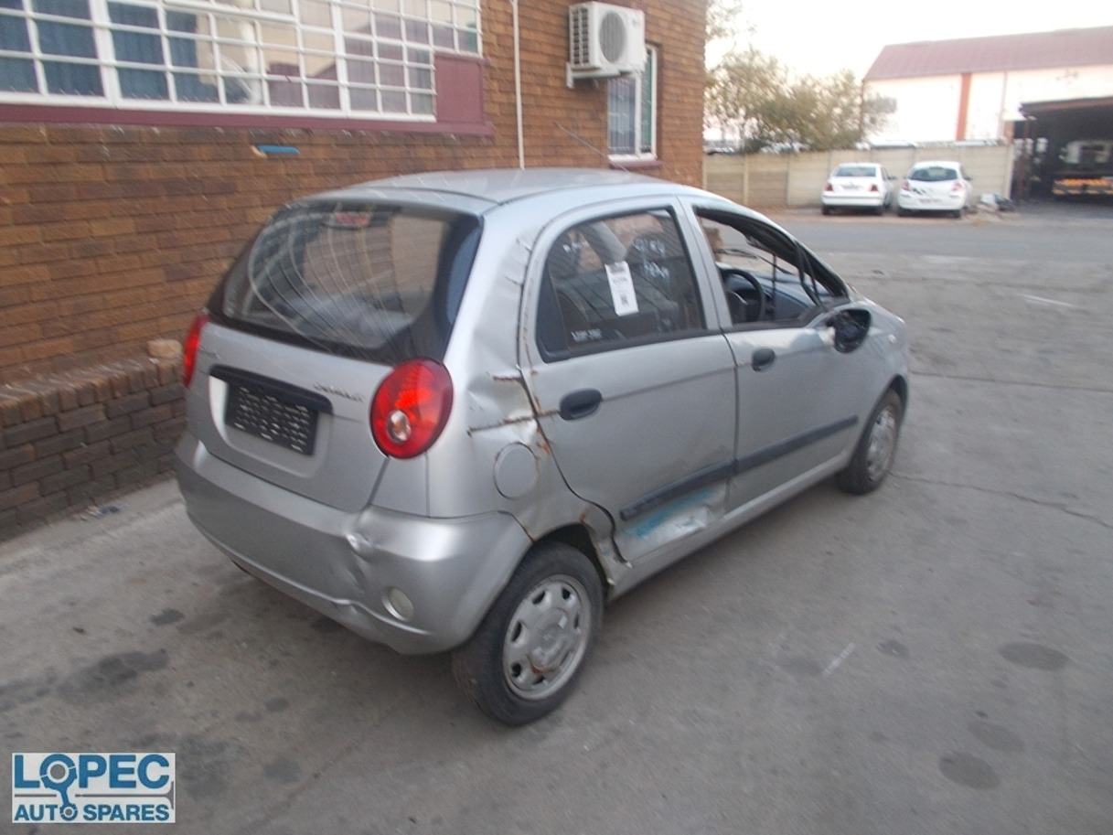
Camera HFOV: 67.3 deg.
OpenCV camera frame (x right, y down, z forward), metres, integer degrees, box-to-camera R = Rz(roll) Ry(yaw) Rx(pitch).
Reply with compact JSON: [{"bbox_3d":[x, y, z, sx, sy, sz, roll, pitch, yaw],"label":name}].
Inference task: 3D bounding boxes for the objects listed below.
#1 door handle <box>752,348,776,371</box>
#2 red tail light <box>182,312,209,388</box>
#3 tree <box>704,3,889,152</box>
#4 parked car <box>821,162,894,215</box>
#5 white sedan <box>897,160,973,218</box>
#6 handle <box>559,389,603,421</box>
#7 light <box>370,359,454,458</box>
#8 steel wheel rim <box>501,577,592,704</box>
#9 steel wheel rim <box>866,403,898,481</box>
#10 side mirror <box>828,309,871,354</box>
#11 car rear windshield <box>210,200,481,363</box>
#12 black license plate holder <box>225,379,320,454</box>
[{"bbox_3d":[0.748,-0.212,3.009,0.045,0.075,0.165,13,21,41],"label":"door handle"},{"bbox_3d":[-1.187,-0.216,2.761,0.125,0.240,0.210,-11,19,-32],"label":"red tail light"},{"bbox_3d":[10.738,-14.313,37.321,8.500,8.000,7.500,3,18,15],"label":"tree"},{"bbox_3d":[9.091,-6.900,24.851,1.700,1.450,4.300,6,19,24],"label":"parked car"},{"bbox_3d":[10.447,-6.368,22.901,1.720,1.480,4.000,6,19,25],"label":"white sedan"},{"bbox_3d":[0.067,-0.042,2.281,0.045,0.080,0.170,13,21,41],"label":"handle"},{"bbox_3d":[-0.353,-0.022,2.023,0.210,0.240,0.125,7,18,28],"label":"light"},{"bbox_3d":[-0.057,0.622,2.425,0.130,0.375,0.375,13,21,41],"label":"steel wheel rim"},{"bbox_3d":[1.538,0.120,4.069,0.130,0.375,0.375,13,21,41],"label":"steel wheel rim"},{"bbox_3d":[1.165,-0.333,3.303,0.180,0.155,0.110,13,21,41],"label":"side mirror"},{"bbox_3d":[-0.664,-0.414,2.434,1.220,0.480,0.120,13,-11,41],"label":"car rear windshield"},{"bbox_3d":[-0.822,-0.010,2.362,0.485,0.145,0.020,13,11,41],"label":"black license plate holder"}]

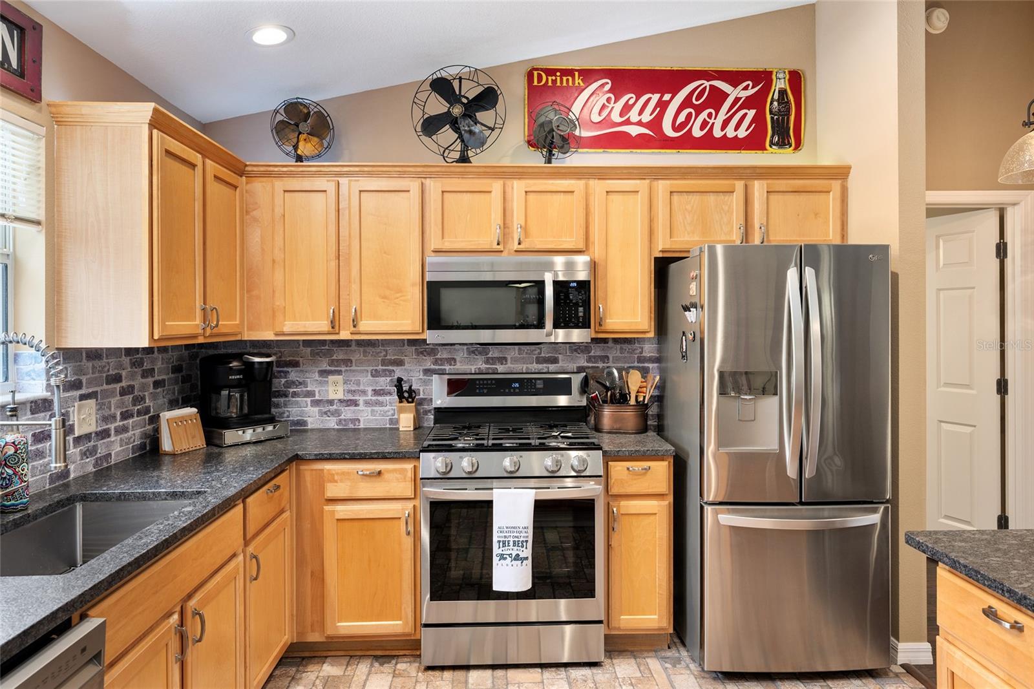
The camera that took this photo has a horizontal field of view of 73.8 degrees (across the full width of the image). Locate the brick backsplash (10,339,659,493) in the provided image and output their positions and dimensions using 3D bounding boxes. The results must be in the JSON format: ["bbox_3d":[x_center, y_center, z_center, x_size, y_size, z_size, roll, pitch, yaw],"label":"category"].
[{"bbox_3d":[-0.403,0.205,2.840,2.325,0.465,1.435,0,1,-2],"label":"brick backsplash"}]

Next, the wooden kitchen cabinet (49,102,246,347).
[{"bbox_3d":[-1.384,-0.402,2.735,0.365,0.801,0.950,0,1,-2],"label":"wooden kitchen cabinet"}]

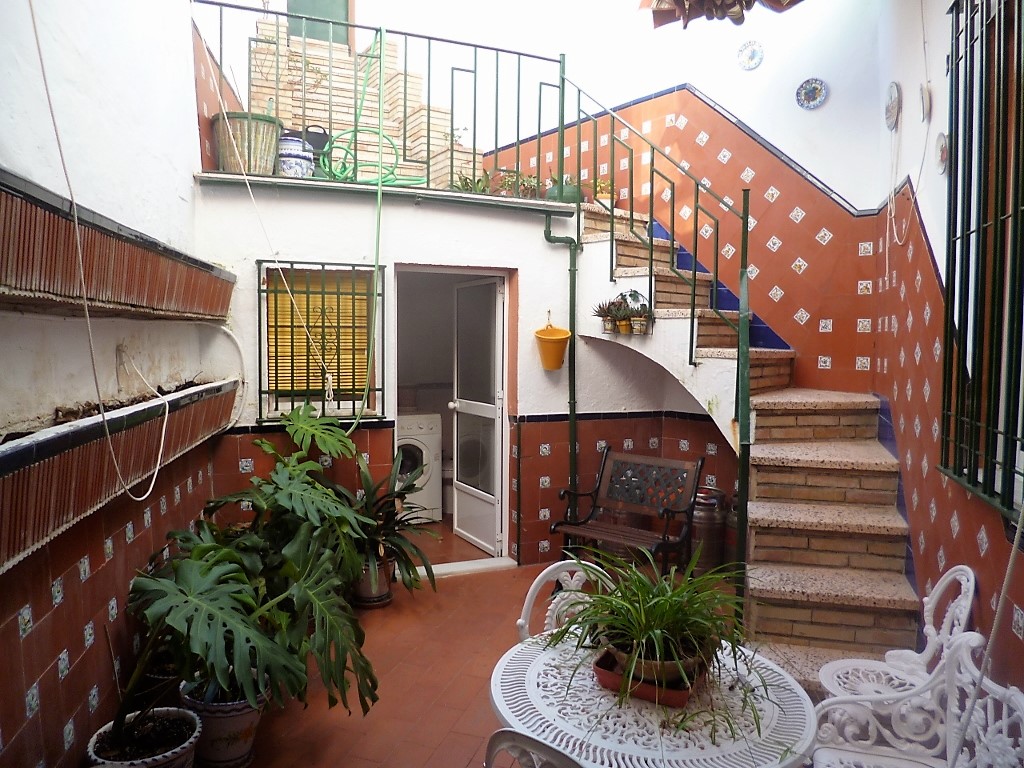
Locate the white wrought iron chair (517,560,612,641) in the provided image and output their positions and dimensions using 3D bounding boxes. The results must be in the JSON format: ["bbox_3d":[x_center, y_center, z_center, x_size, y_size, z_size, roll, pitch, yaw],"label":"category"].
[{"bbox_3d":[0.200,0.932,1.985,0.410,0.820,0.460,0,3,-6],"label":"white wrought iron chair"}]

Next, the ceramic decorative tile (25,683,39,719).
[{"bbox_3d":[-1.228,0.809,1.815,0.010,0.064,0.064,0,3,-12],"label":"ceramic decorative tile"}]

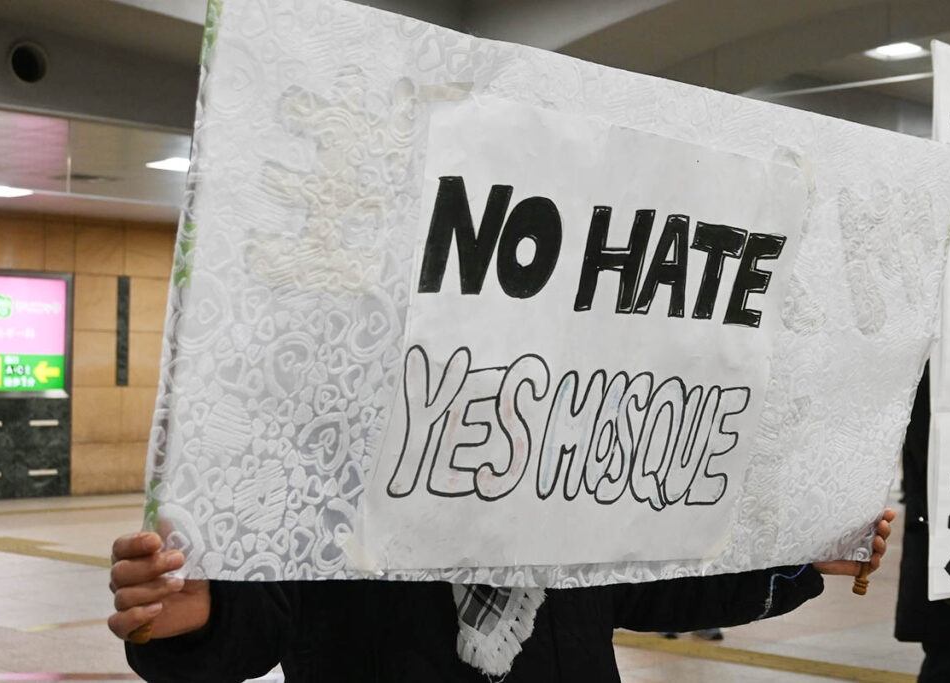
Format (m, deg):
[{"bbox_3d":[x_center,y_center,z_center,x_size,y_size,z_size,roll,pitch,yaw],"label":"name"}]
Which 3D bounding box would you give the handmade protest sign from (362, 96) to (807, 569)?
[{"bbox_3d":[0.112,0.015,1.107,0.402,0.412,0.020,3,13,-26],"label":"handmade protest sign"}]

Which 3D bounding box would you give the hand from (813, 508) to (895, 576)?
[{"bbox_3d":[0.419,0.225,1.330,0.100,0.085,0.080,1,-2,-21],"label":"hand"}]

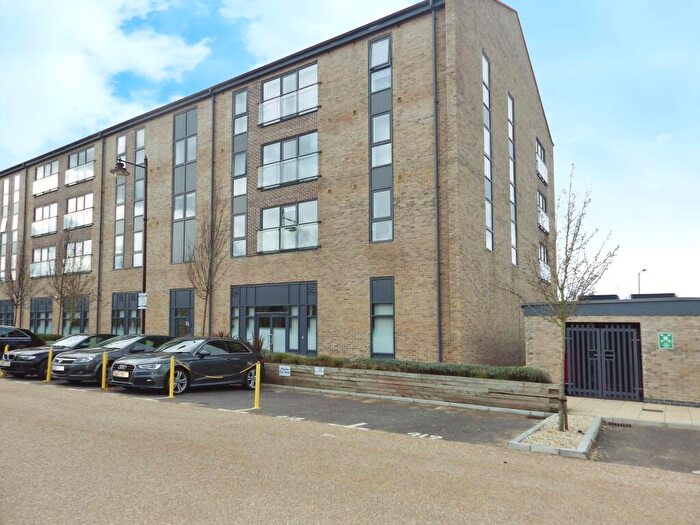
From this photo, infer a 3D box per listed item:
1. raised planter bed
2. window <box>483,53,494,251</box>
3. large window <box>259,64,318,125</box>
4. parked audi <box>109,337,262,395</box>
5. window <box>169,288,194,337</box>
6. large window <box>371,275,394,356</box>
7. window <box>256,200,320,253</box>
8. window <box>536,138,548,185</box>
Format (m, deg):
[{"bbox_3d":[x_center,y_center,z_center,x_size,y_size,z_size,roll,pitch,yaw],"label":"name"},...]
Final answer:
[{"bbox_3d":[1.221,3.581,13.432,9.430,0.700,1.000,-4,-6,32],"label":"raised planter bed"},{"bbox_3d":[5.612,-4.566,18.058,0.200,8.200,1.020,-5,-8,39],"label":"window"},{"bbox_3d":[-2.625,-7.110,18.890,3.178,2.135,0.250,-4,-8,32],"label":"large window"},{"bbox_3d":[-4.020,2.600,11.650,1.820,1.420,4.250,-3,-11,27],"label":"parked audi"},{"bbox_3d":[-8.055,2.581,21.292,1.859,2.620,0.200,-4,-8,32],"label":"window"},{"bbox_3d":[1.214,2.085,16.565,1.030,3.080,0.150,-4,-6,32],"label":"large window"},{"bbox_3d":[-2.683,-1.530,19.330,3.250,2.120,0.200,-4,-6,32],"label":"window"},{"bbox_3d":[11.220,-5.902,26.000,0.200,2.150,3.200,-4,-6,35],"label":"window"}]

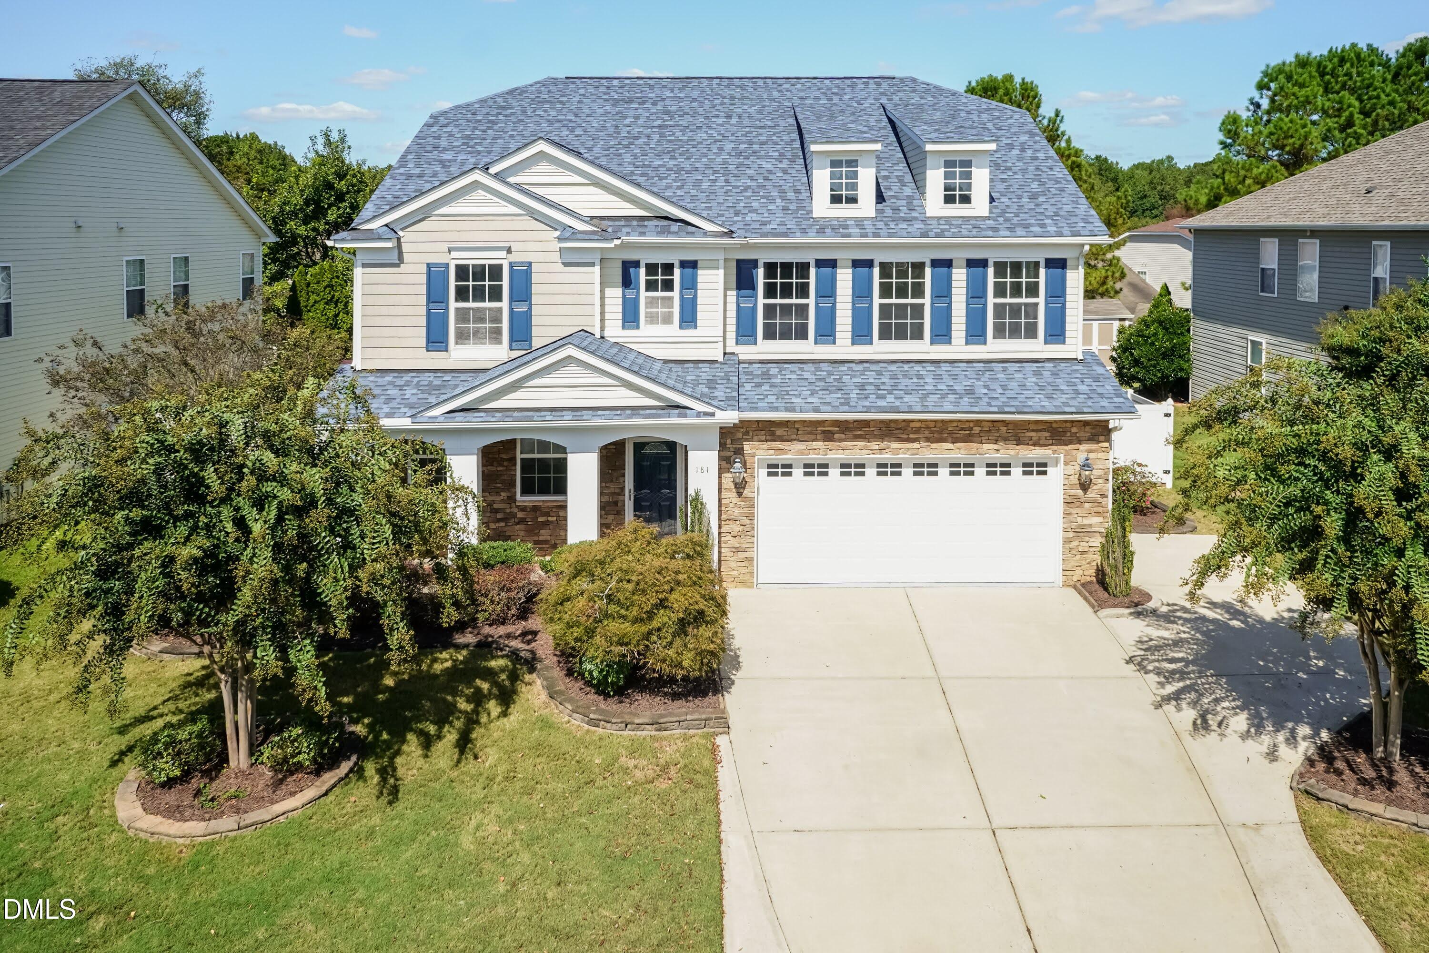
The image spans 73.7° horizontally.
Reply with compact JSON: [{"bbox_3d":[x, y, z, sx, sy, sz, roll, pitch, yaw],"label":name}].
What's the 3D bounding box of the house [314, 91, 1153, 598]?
[{"bbox_3d":[0.100,-4.000,20.600,13.200,9.700,11.800,0,8,0],"label":"house"}]

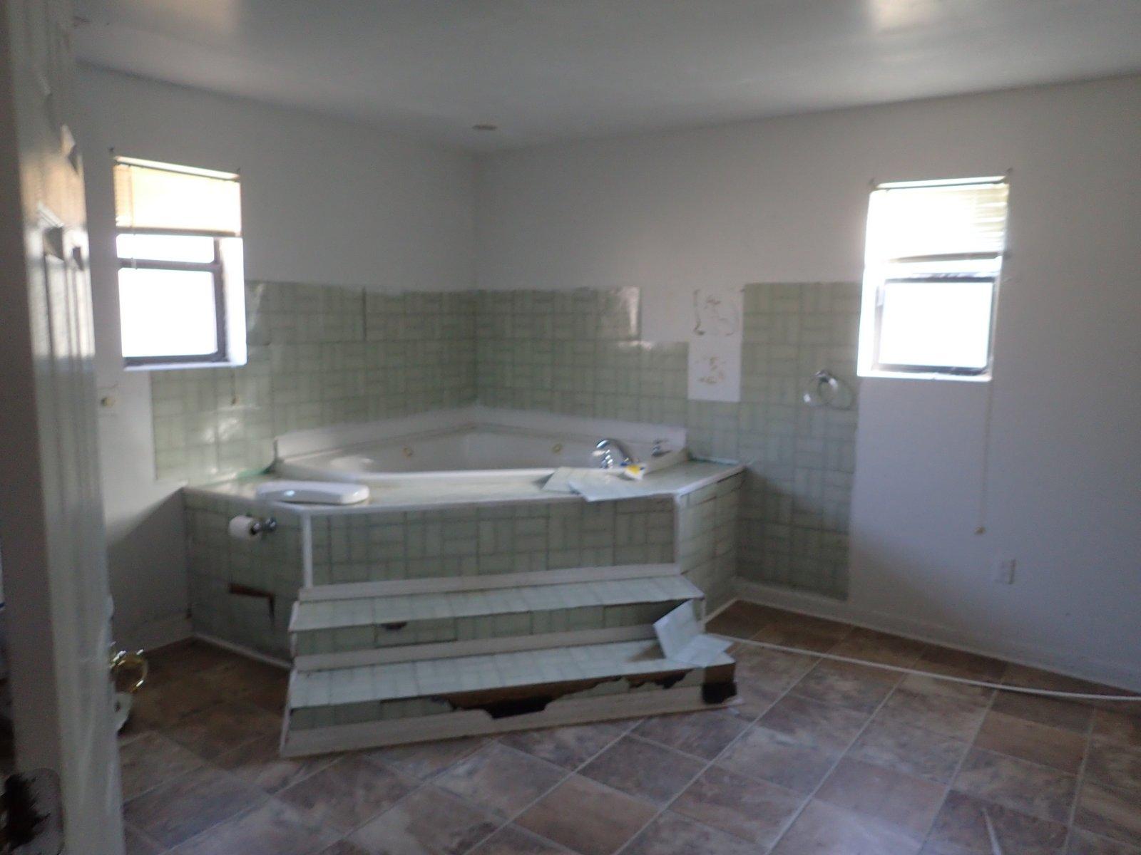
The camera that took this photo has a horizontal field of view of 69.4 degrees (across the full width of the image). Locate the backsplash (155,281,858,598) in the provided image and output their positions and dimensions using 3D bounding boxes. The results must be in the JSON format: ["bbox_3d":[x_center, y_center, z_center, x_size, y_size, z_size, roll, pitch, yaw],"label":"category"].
[{"bbox_3d":[-0.238,0.081,3.730,2.365,1.510,2.077,7,10,35],"label":"backsplash"}]

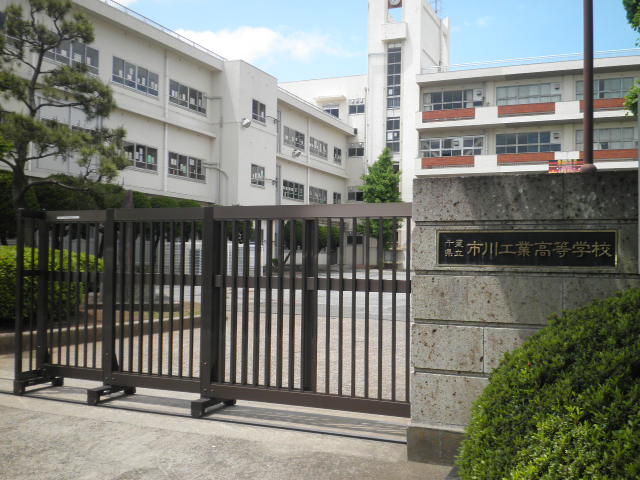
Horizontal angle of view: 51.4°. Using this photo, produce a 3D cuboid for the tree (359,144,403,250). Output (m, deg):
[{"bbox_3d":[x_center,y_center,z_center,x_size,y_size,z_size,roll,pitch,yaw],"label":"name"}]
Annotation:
[{"bbox_3d":[4.270,-2.330,47.000,3.050,8.500,3.050,1,-2,0],"label":"tree"}]

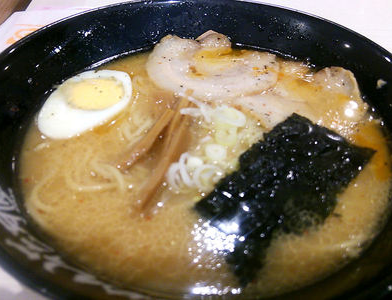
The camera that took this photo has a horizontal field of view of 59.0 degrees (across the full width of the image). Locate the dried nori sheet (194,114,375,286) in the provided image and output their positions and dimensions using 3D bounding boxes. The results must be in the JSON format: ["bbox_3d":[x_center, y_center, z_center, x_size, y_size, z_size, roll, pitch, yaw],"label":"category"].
[{"bbox_3d":[0.039,0.014,0.151,0.043,0.013,0.079,35,59,27],"label":"dried nori sheet"}]

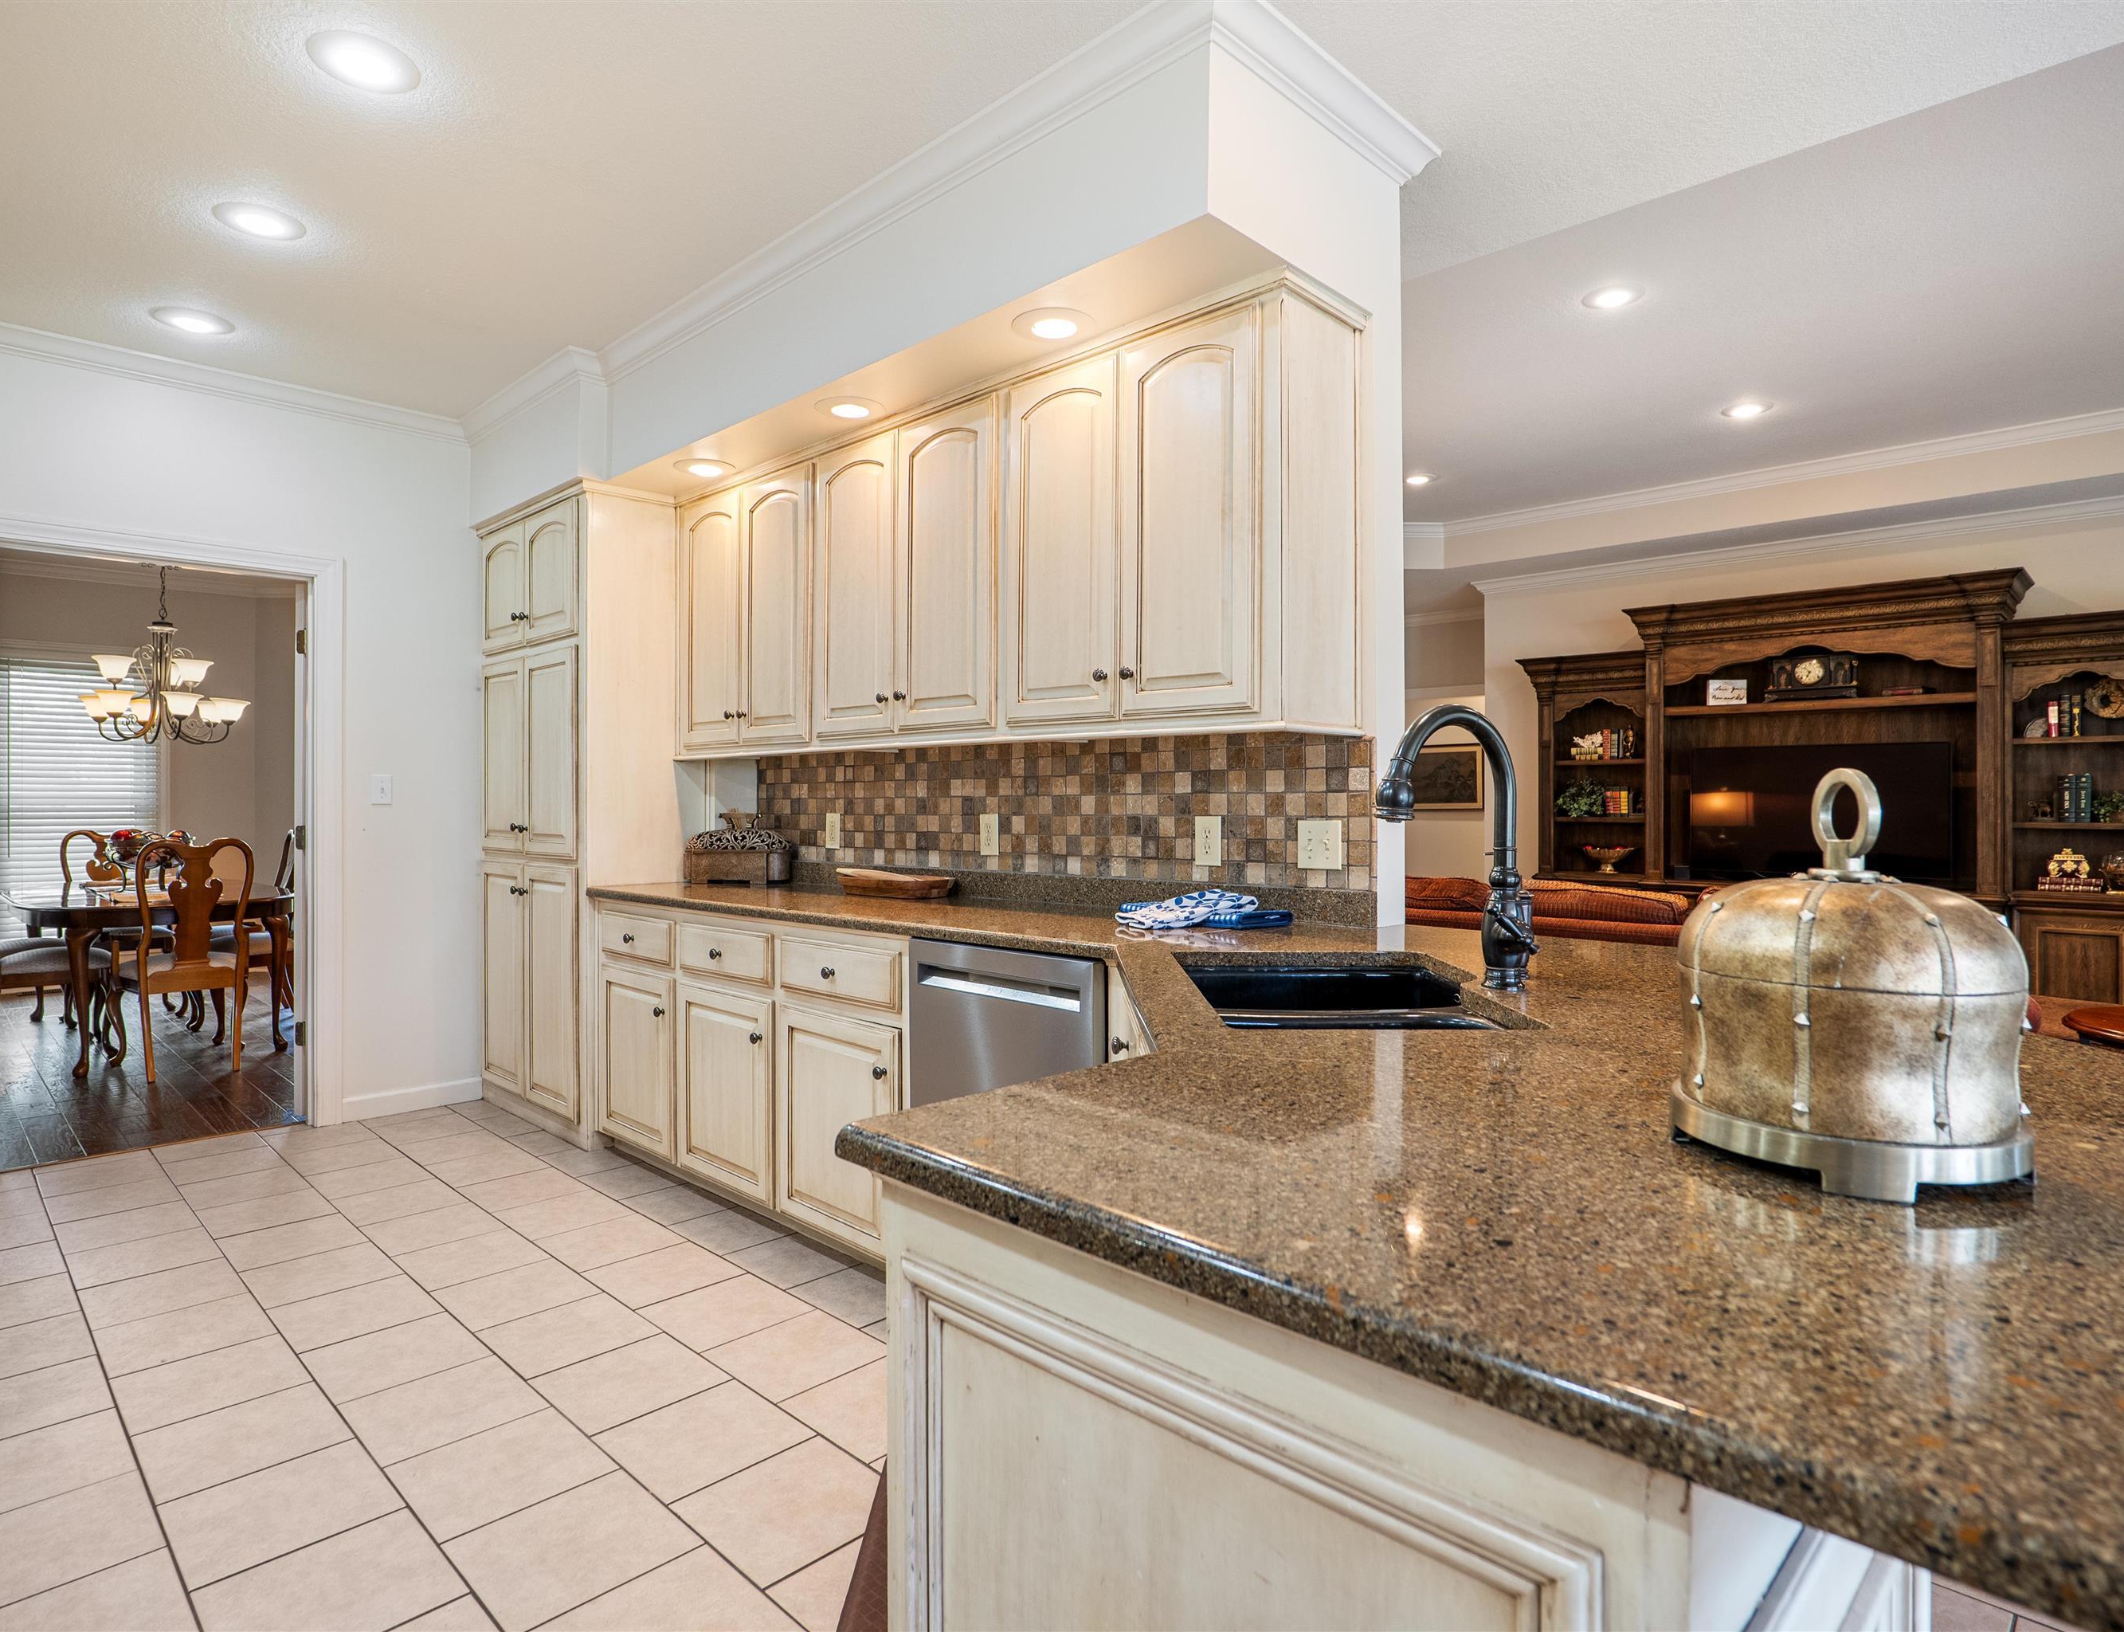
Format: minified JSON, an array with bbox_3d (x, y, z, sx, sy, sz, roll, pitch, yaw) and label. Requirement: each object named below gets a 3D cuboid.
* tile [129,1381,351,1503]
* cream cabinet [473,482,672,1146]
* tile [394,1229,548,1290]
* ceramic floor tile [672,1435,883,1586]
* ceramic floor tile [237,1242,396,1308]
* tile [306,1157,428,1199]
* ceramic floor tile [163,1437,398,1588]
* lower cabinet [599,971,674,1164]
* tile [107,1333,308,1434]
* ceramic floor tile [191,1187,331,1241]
[{"bbox_3d":[-1.549,1.182,2.059,0.300,0.010,0.300,0,0,44],"label":"tile"},{"bbox_3d":[-1.819,0.015,4.377,1.050,2.320,0.640,0,0,43],"label":"cream cabinet"},{"bbox_3d":[-1.566,1.180,2.888,0.297,0.010,0.293,0,0,43],"label":"tile"},{"bbox_3d":[-0.457,1.183,1.861,0.300,0.010,0.300,0,0,44],"label":"ceramic floor tile"},{"bbox_3d":[-1.929,1.199,2.836,0.303,0.010,0.296,0,0,43],"label":"ceramic floor tile"},{"bbox_3d":[-2.282,1.195,3.590,0.303,0.010,0.296,0,0,43],"label":"tile"},{"bbox_3d":[-1.326,1.180,1.850,0.297,0.010,0.293,0,0,43],"label":"ceramic floor tile"},{"bbox_3d":[-1.242,0.805,3.786,0.530,0.590,0.540,0,0,43],"label":"lower cabinet"},{"bbox_3d":[-1.802,1.202,2.304,0.303,0.010,0.296,0,0,43],"label":"tile"},{"bbox_3d":[-2.345,1.176,3.210,0.300,0.010,0.300,0,0,44],"label":"ceramic floor tile"}]

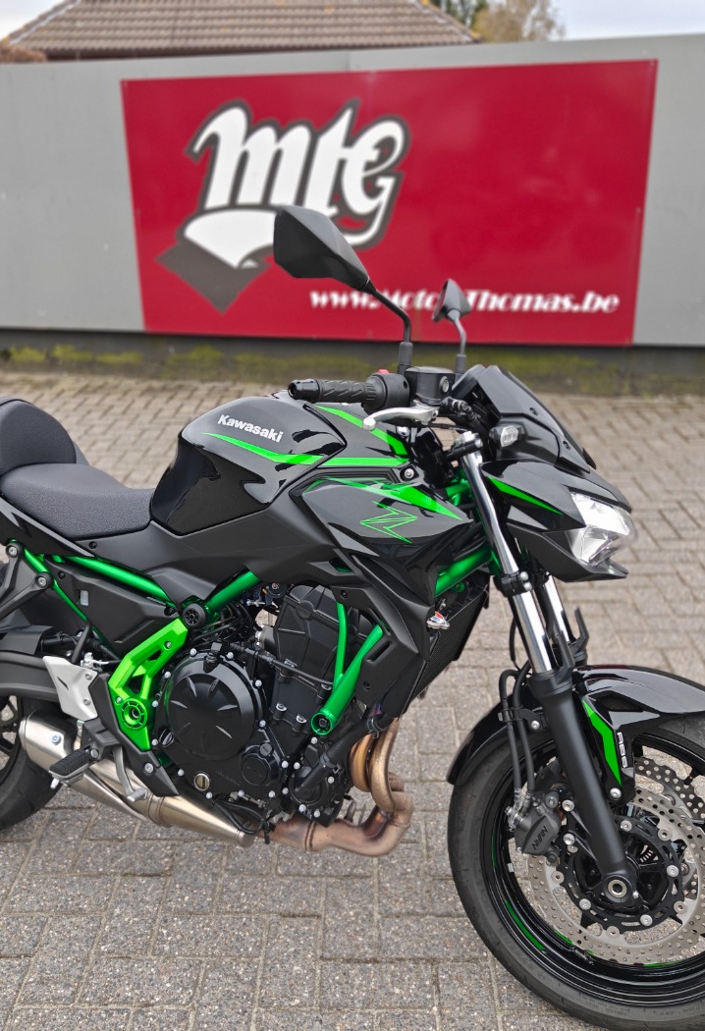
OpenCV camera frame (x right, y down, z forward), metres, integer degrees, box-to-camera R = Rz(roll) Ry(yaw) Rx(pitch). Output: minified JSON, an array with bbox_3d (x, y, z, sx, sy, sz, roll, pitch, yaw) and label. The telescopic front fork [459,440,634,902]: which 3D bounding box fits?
[{"bbox_3d":[0.338,0.229,1.590,0.120,0.790,0.260,-18,0,22],"label":"telescopic front fork"}]

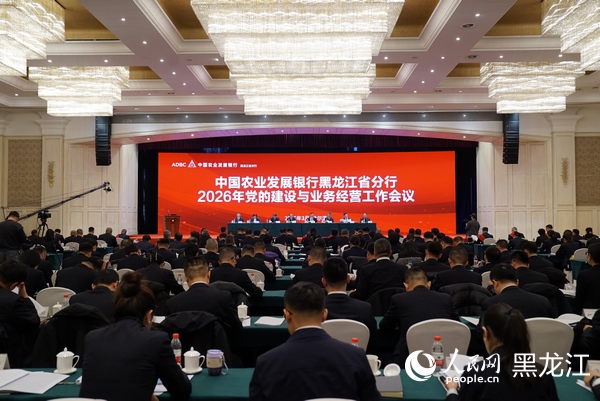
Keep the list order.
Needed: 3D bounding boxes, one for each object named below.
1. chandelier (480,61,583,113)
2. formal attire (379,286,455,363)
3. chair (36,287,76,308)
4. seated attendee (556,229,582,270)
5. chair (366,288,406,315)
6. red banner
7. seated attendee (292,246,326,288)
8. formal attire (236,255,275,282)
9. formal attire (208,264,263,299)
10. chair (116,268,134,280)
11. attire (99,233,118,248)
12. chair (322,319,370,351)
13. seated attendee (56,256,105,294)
[{"bbox_3d":[9.465,-4.687,22.600,3.750,2.050,1.700,0,-2,1],"label":"chandelier"},{"bbox_3d":[0.830,0.942,3.870,0.540,0.690,0.520,0,-2,1],"label":"formal attire"},{"bbox_3d":[-2.319,1.283,5.550,0.450,0.920,0.560,0,-2,1],"label":"chair"},{"bbox_3d":[5.914,1.336,12.100,0.500,1.290,0.750,0,-2,1],"label":"seated attendee"},{"bbox_3d":[0.847,1.232,5.150,0.470,0.940,0.560,0,-2,1],"label":"chair"},{"bbox_3d":[0.422,-0.404,31.000,16.750,4.640,0.150,0,-2,1],"label":"red banner"},{"bbox_3d":[0.188,1.112,5.600,0.520,1.270,0.780,0,-2,1],"label":"seated attendee"},{"bbox_3d":[-0.580,1.051,7.350,0.530,0.680,0.450,0,-2,5],"label":"formal attire"},{"bbox_3d":[-0.635,0.906,5.420,0.540,0.620,0.500,0,-2,4],"label":"formal attire"},{"bbox_3d":[-2.231,1.349,7.420,0.450,0.920,0.560,0,-2,1],"label":"chair"},{"bbox_3d":[-5.616,1.292,16.100,0.520,0.620,0.450,0,-2,1],"label":"attire"},{"bbox_3d":[0.260,1.251,3.831,0.440,0.930,0.550,0,-2,0],"label":"chair"},{"bbox_3d":[-2.260,1.170,5.785,0.520,1.210,0.800,0,-2,10],"label":"seated attendee"}]

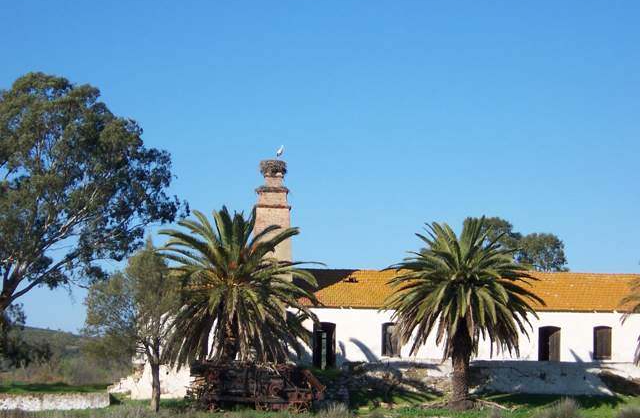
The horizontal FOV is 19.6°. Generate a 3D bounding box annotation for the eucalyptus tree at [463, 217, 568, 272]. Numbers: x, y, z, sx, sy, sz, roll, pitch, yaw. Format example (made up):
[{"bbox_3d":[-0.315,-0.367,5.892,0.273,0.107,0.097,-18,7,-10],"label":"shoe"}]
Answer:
[{"bbox_3d":[12.768,6.238,122.502,7.288,11.389,7.288,0,-5,0],"label":"eucalyptus tree"}]

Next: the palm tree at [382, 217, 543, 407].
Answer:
[{"bbox_3d":[6.359,4.620,82.875,7.172,8.508,7.172,0,-5,0],"label":"palm tree"}]

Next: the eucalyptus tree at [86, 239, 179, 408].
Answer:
[{"bbox_3d":[-8.062,5.015,79.827,4.145,7.414,4.145,0,-5,0],"label":"eucalyptus tree"}]

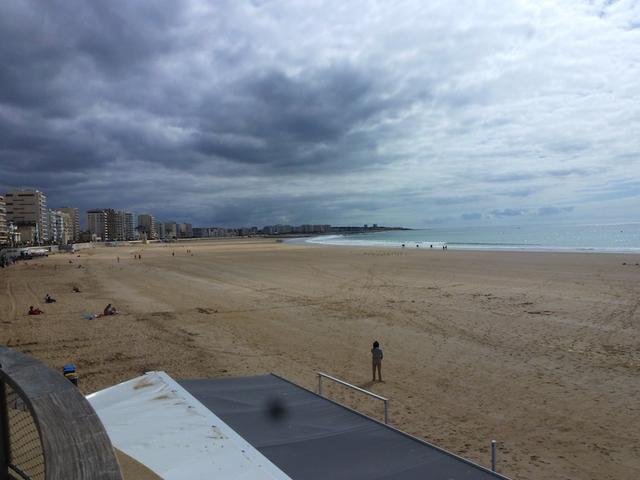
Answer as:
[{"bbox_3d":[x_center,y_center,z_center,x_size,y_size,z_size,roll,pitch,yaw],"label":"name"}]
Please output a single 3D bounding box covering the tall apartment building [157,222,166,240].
[{"bbox_3d":[-246.000,-14.534,718.000,14.000,27.000,18.000,-2,1,0],"label":"tall apartment building"}]

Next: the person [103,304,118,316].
[{"bbox_3d":[-16.670,5.575,36.918,1.050,0.850,0.500,-2,1,-17],"label":"person"}]

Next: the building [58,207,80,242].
[{"bbox_3d":[-254.000,-14.922,468.000,17.000,36.500,23.000,-2,1,-17],"label":"building"}]

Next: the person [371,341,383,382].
[{"bbox_3d":[2.298,4.926,18.823,0.500,1.650,0.360,-2,1,7],"label":"person"}]

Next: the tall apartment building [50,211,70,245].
[{"bbox_3d":[-206.500,-9.804,364.000,15.000,26.500,29.000,-2,1,-12],"label":"tall apartment building"}]

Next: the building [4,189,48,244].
[{"bbox_3d":[-204.500,-15.000,323.500,21.000,37.000,25.000,-2,1,-18],"label":"building"}]

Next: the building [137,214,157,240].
[{"bbox_3d":[-245.500,-17.822,657.000,19.000,35.500,23.000,-2,1,-6],"label":"building"}]

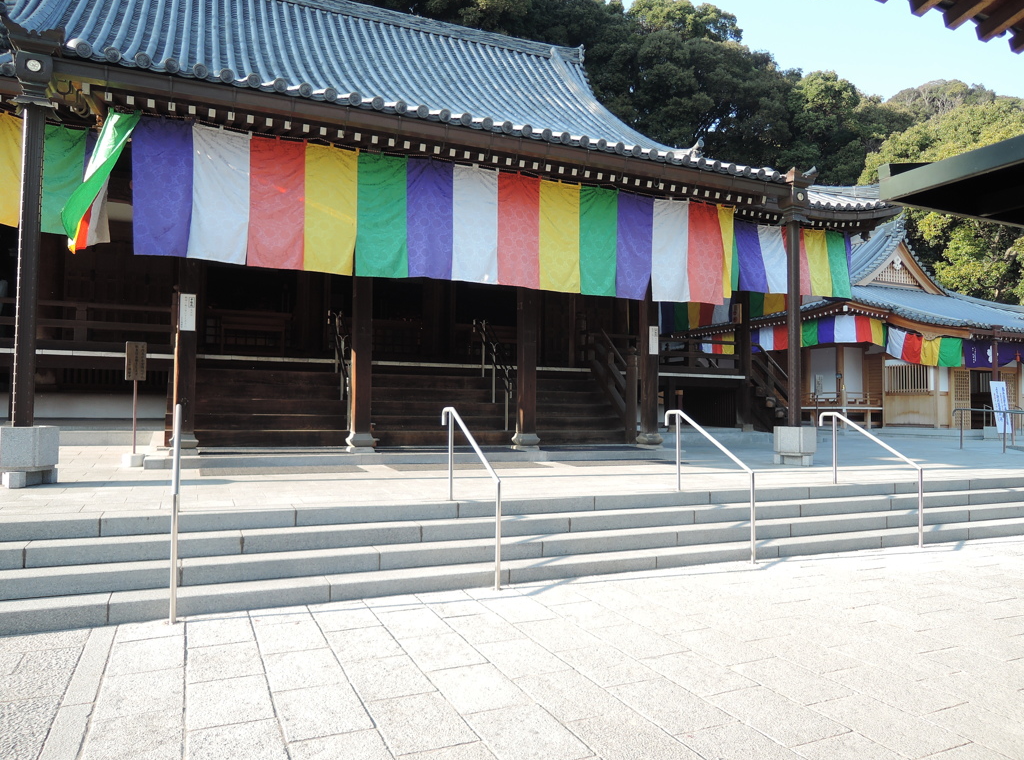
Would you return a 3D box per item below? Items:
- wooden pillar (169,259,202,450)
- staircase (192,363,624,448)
[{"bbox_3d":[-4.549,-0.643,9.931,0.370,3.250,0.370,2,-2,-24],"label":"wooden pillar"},{"bbox_3d":[-1.685,0.466,12.818,8.170,1.350,1.300,2,-2,-24],"label":"staircase"}]

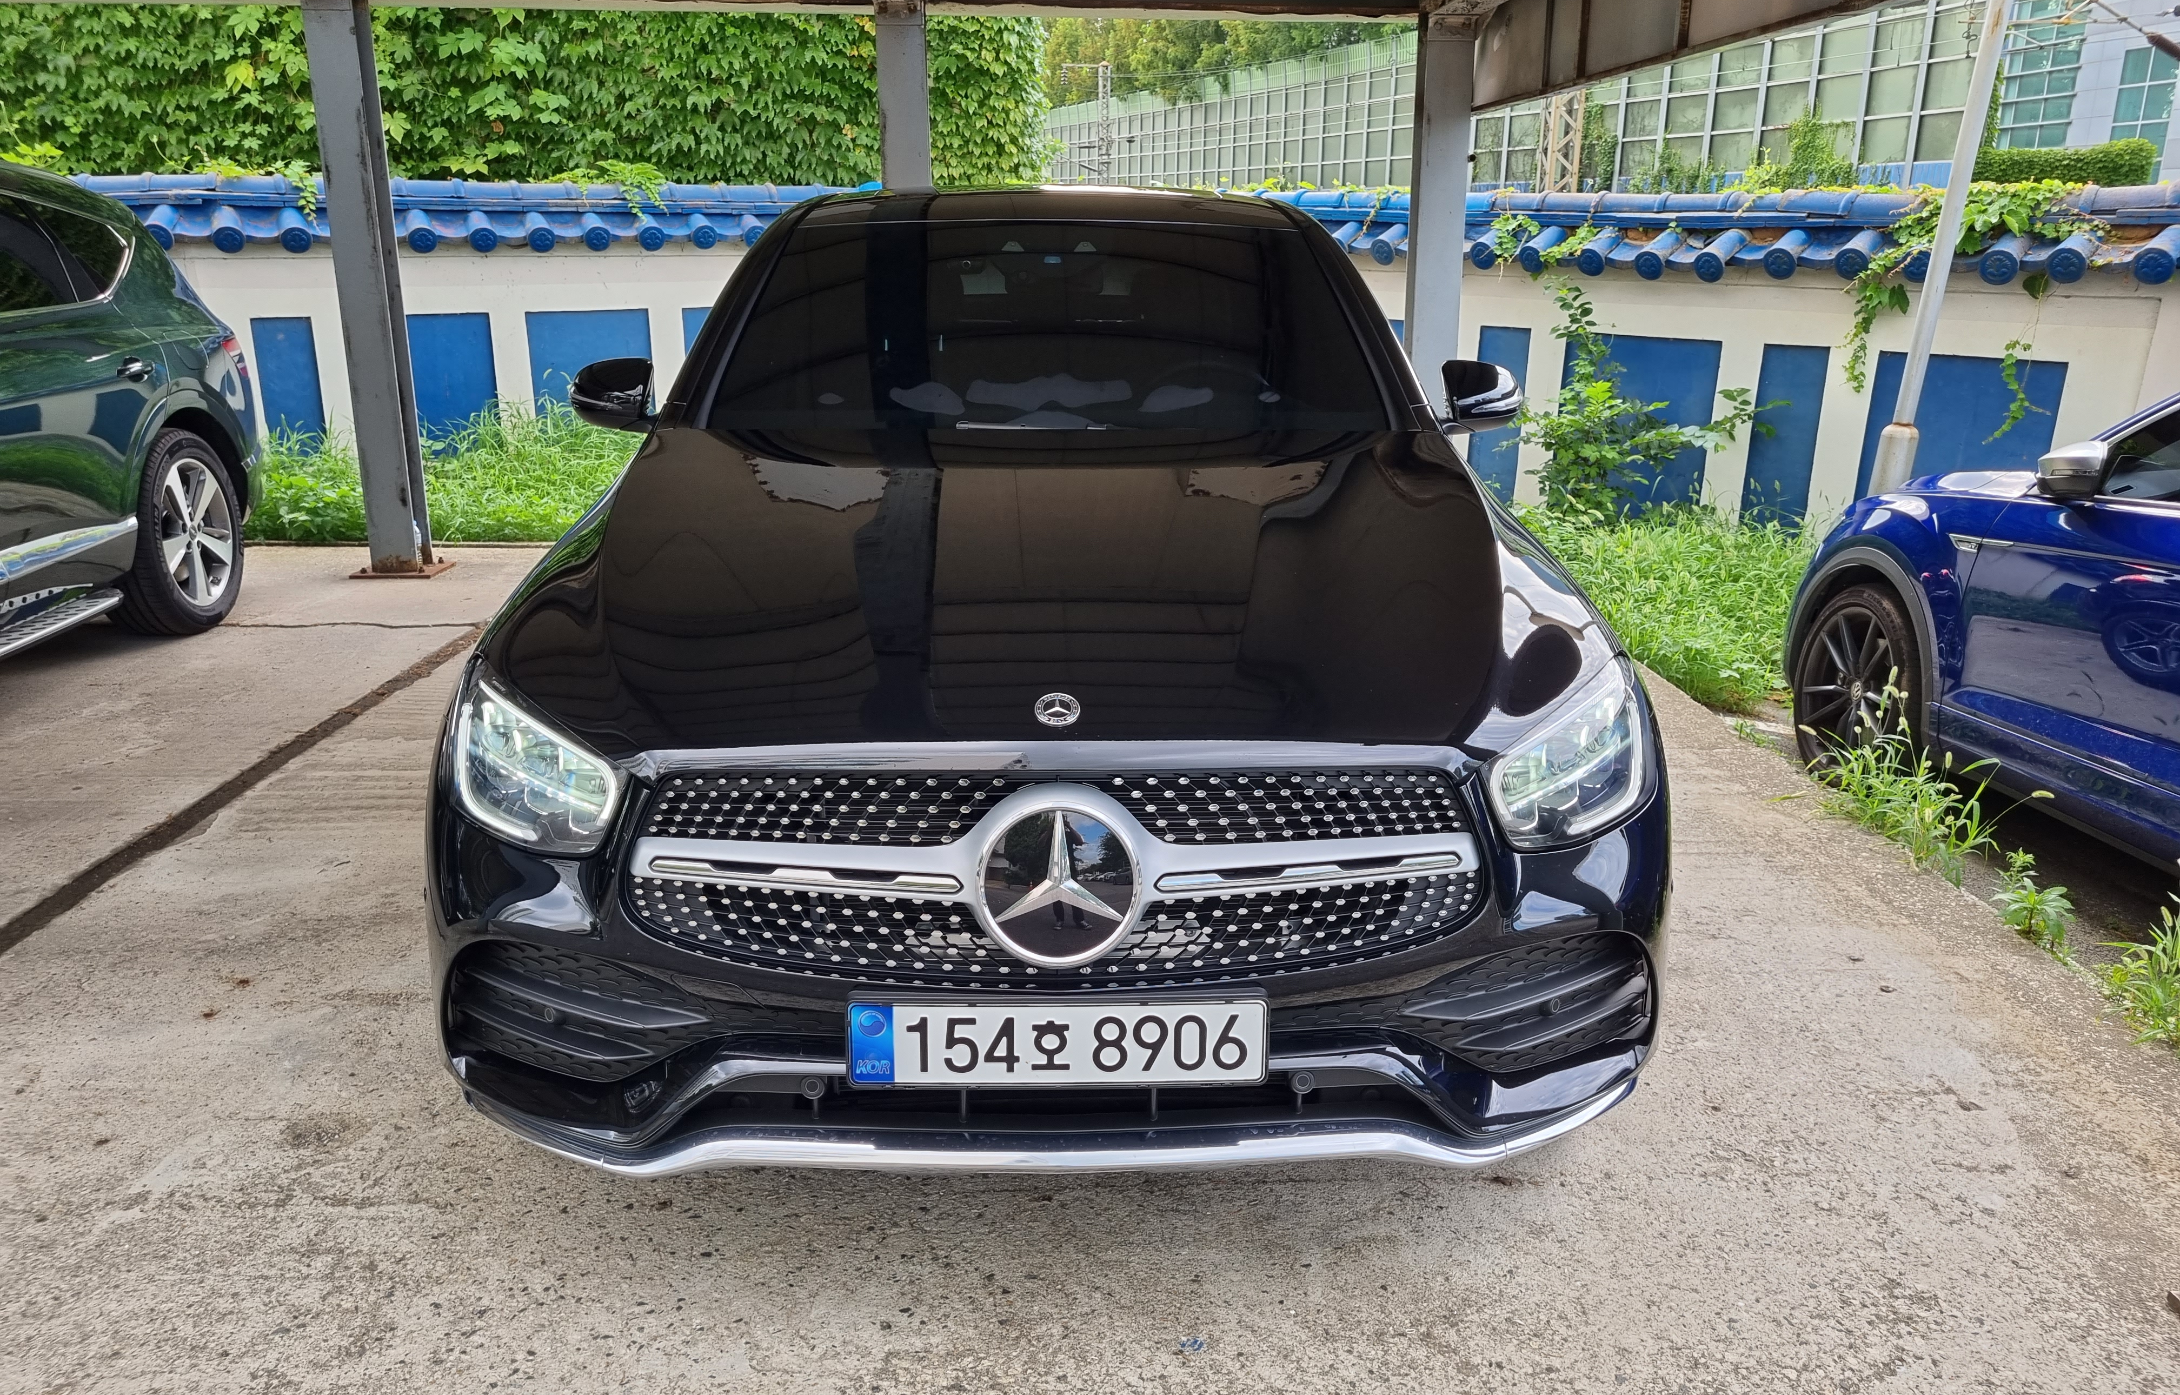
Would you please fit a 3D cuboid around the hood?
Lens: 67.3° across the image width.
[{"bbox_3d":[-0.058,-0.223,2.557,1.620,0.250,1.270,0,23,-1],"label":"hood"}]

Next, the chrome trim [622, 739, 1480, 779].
[{"bbox_3d":[-0.042,0.078,2.039,1.090,0.075,0.120,0,16,-1],"label":"chrome trim"}]

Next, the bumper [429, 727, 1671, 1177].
[{"bbox_3d":[-0.047,0.343,2.237,1.840,0.470,0.510,0,16,-1],"label":"bumper"}]

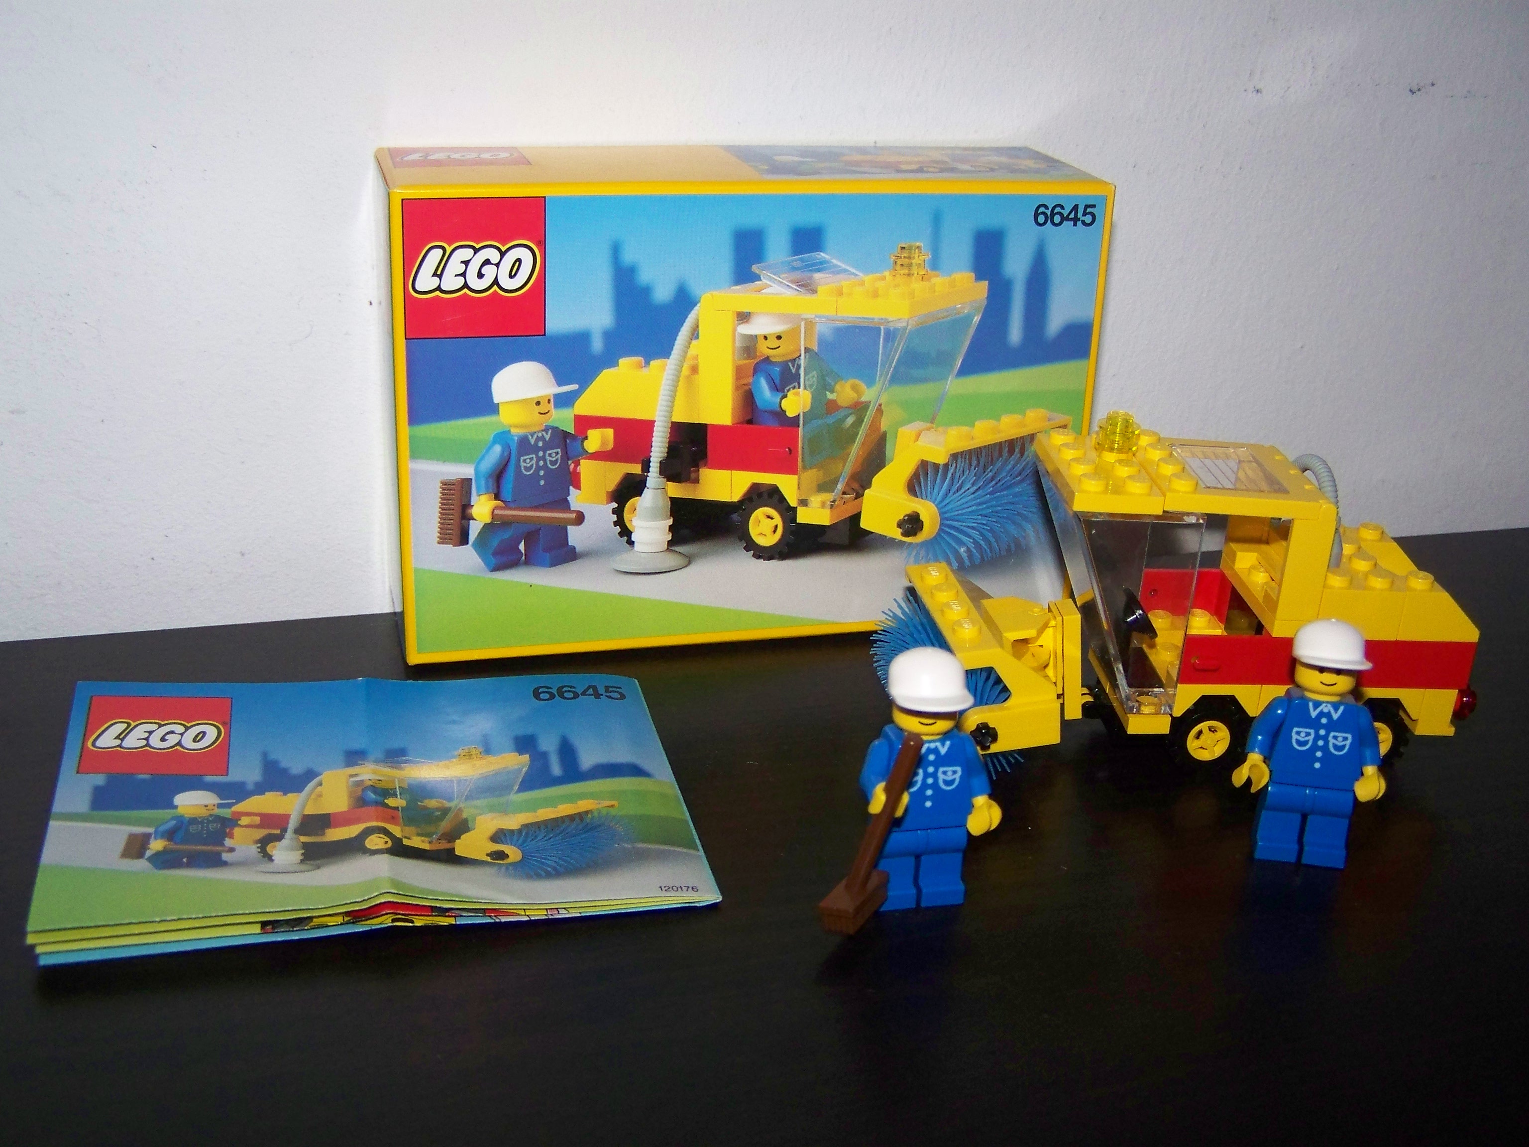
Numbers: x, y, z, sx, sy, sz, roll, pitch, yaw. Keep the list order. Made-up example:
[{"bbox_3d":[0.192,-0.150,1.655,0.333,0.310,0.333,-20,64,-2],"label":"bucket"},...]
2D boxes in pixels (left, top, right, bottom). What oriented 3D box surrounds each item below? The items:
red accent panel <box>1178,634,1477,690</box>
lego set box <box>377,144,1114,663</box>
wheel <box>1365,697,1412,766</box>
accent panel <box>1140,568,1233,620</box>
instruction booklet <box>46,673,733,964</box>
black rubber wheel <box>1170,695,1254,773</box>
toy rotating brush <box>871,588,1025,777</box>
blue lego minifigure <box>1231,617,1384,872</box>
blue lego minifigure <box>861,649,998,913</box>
[{"bbox_3d":[0.102,0.015,0.305,0.056,0.010,0.005,2,23,-3],"label":"red accent panel"},{"bbox_3d":[-0.006,-0.038,0.348,0.143,0.095,0.041,-4,24,-17],"label":"lego set box"},{"bbox_3d":[0.113,0.030,0.315,0.015,0.015,0.006,2,23,-3],"label":"wheel"},{"bbox_3d":[0.081,0.004,0.325,0.017,0.010,0.005,2,23,-3],"label":"accent panel"},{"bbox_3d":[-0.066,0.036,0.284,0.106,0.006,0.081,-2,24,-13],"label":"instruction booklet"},{"bbox_3d":[0.081,0.029,0.308,0.015,0.015,0.006,2,23,-3],"label":"black rubber wheel"},{"bbox_3d":[0.036,0.020,0.313,0.025,0.025,0.034,-1,24,-9],"label":"toy rotating brush"},{"bbox_3d":[0.091,0.029,0.279,0.025,0.042,0.014,7,24,8],"label":"blue lego minifigure"},{"bbox_3d":[0.025,0.032,0.256,0.024,0.042,0.014,-2,24,-13],"label":"blue lego minifigure"}]

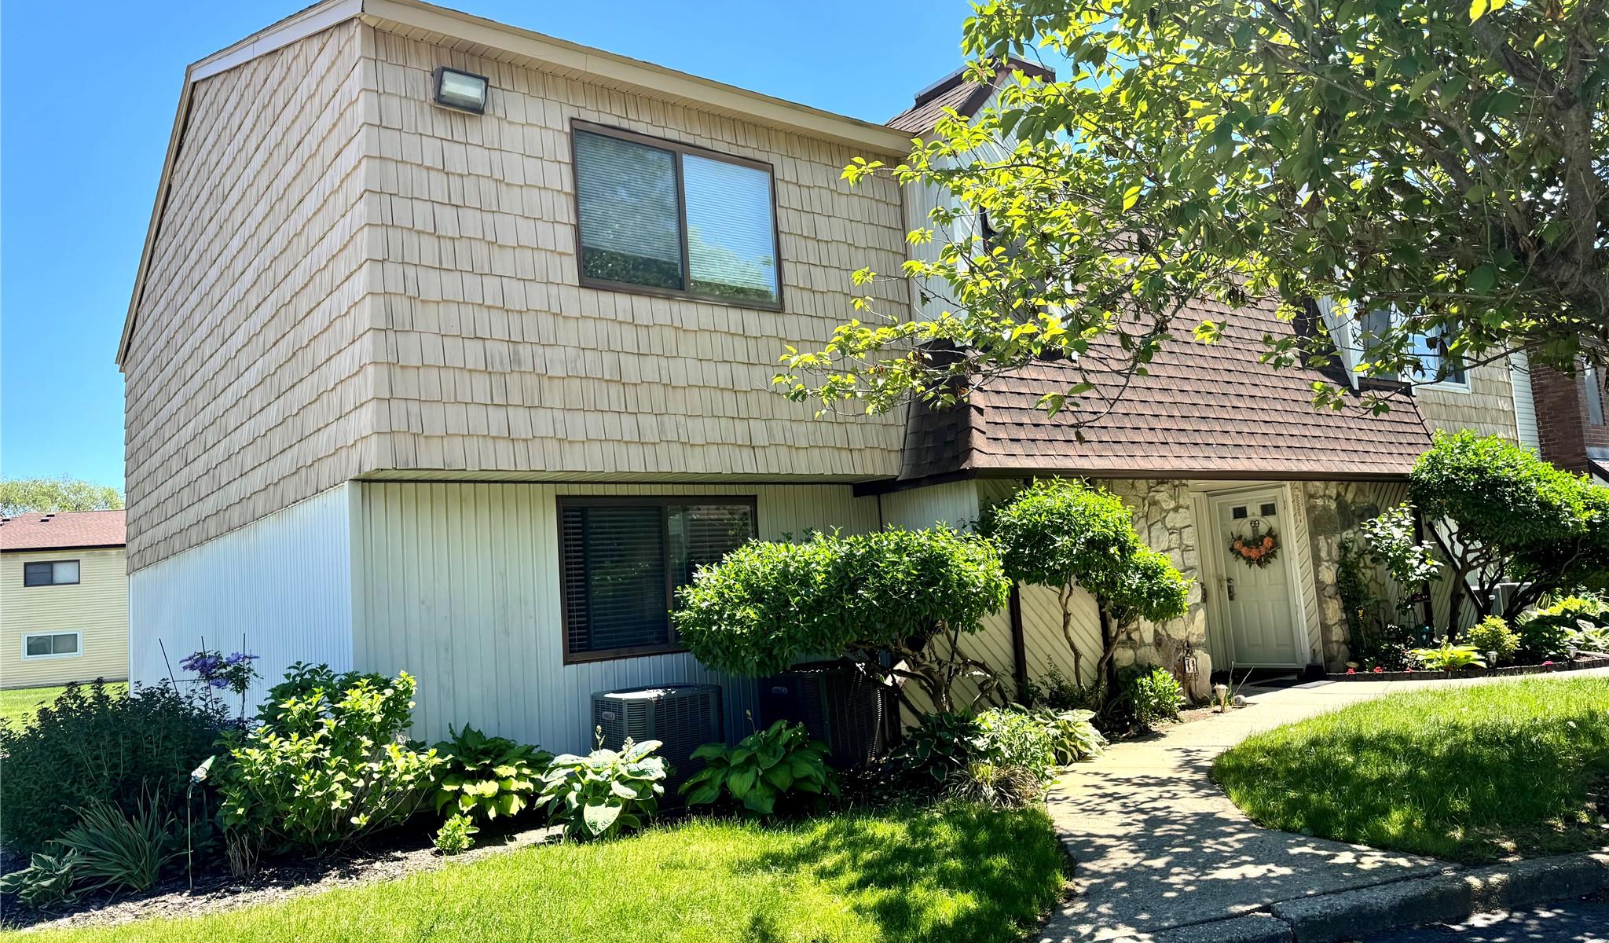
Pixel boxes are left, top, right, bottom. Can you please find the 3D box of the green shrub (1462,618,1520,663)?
[{"bbox_3d":[7.517,1.854,12.261,0.570,0.460,0.550,1,-8,-38],"label":"green shrub"}]

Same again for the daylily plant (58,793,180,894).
[{"bbox_3d":[-3.810,2.049,6.209,0.620,0.524,0.600,0,-8,-32],"label":"daylily plant"}]

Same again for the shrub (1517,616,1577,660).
[{"bbox_3d":[7.760,1.739,11.680,0.535,0.460,0.535,1,-8,-38],"label":"shrub"}]

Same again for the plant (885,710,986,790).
[{"bbox_3d":[0.886,1.859,7.513,0.667,0.455,0.667,-4,-6,0],"label":"plant"}]

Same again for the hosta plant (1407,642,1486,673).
[{"bbox_3d":[6.592,1.887,11.450,0.707,0.283,0.707,1,-8,-38],"label":"hosta plant"}]

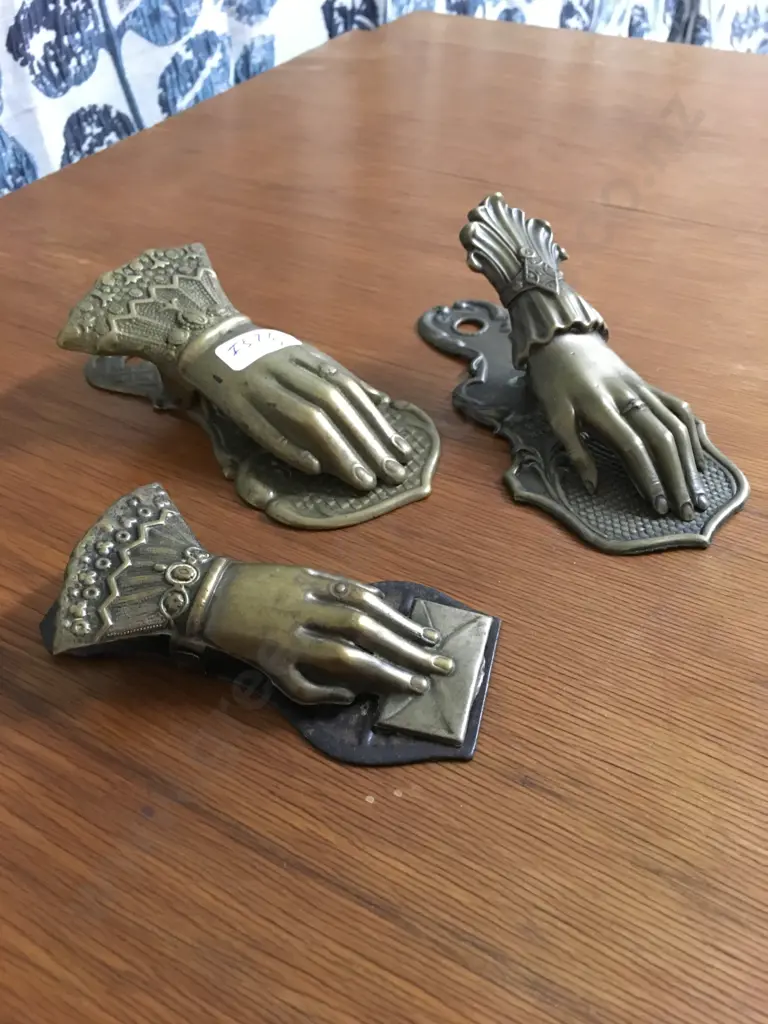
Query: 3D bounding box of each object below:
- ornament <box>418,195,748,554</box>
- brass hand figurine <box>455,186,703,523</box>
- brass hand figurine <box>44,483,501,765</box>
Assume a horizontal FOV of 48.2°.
[{"bbox_3d":[0.056,-0.054,0.262,0.070,0.054,0.147,-17,44,-17],"label":"ornament"},{"bbox_3d":[0.061,-0.048,0.256,0.039,0.030,0.122,-17,56,-17],"label":"brass hand figurine"},{"bbox_3d":[-0.030,0.019,0.196,0.112,0.036,0.057,7,42,10],"label":"brass hand figurine"}]

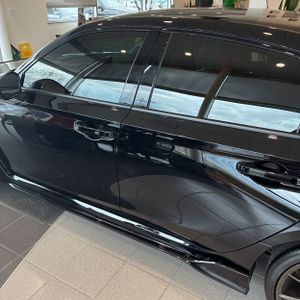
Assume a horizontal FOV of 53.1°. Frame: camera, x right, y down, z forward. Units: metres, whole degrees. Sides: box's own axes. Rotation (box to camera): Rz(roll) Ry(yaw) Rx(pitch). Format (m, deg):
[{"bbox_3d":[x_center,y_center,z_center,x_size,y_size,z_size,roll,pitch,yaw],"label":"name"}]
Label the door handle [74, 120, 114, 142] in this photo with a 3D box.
[{"bbox_3d":[-0.304,-0.107,1.644,0.240,0.055,0.050,15,30,26],"label":"door handle"}]

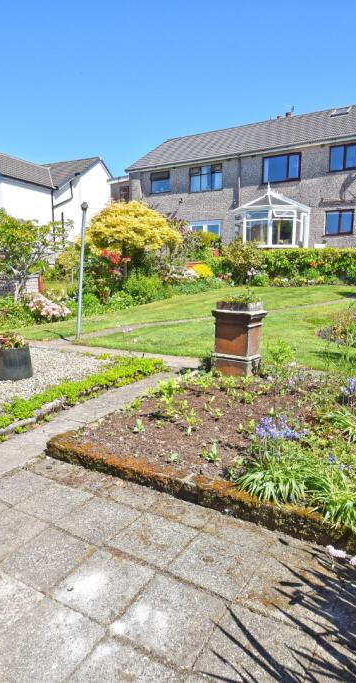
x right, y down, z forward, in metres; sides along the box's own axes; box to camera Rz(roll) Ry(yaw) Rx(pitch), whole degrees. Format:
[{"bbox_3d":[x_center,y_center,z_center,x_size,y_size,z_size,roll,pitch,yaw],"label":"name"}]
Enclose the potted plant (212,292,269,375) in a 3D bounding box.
[{"bbox_3d":[0.621,-0.016,4.411,0.430,0.720,0.430,5,11,32],"label":"potted plant"}]

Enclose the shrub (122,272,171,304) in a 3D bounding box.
[{"bbox_3d":[-0.818,-1.383,11.042,1.200,0.694,1.050,0,10,-4],"label":"shrub"}]

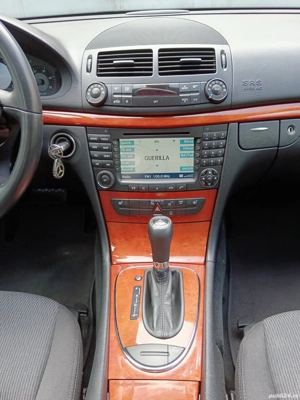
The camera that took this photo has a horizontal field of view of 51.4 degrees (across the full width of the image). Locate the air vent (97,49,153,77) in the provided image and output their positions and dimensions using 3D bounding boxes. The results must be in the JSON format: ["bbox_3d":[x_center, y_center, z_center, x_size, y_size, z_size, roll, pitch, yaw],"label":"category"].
[{"bbox_3d":[-0.045,-0.253,0.576,0.104,0.047,0.030,2,13,5],"label":"air vent"}]

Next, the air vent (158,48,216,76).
[{"bbox_3d":[0.069,-0.253,0.572,0.104,0.047,0.030,-3,13,-1],"label":"air vent"}]

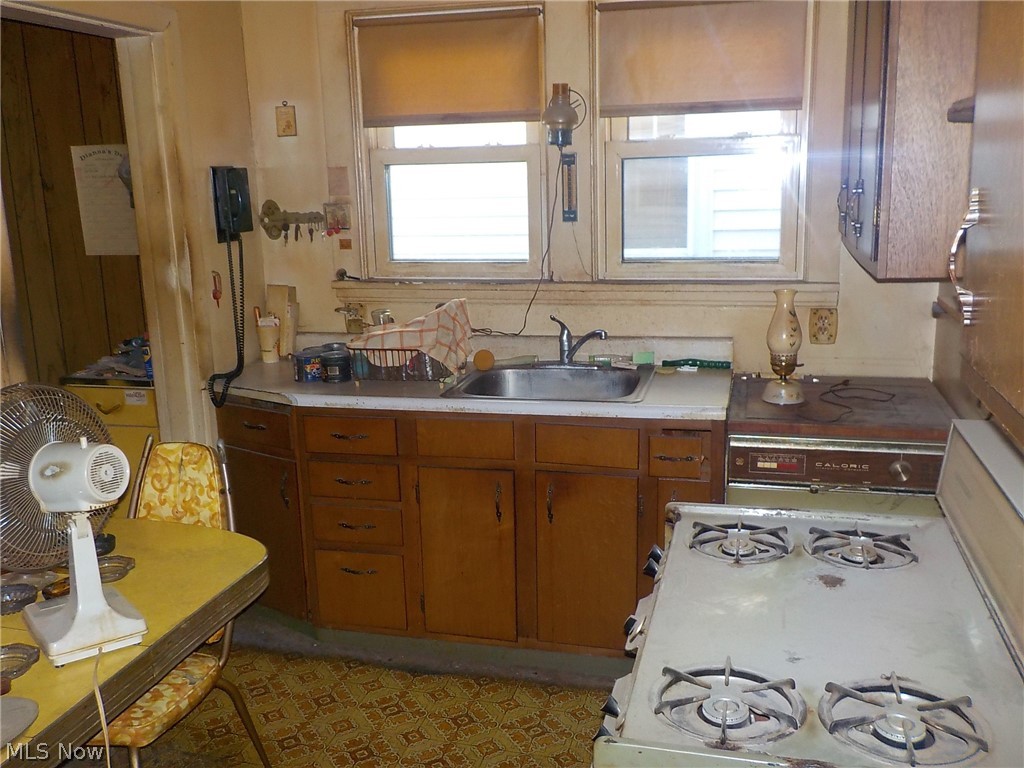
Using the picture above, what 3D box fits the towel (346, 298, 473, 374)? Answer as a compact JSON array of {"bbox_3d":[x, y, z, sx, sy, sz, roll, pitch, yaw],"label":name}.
[{"bbox_3d":[-0.348,-0.171,3.079,0.390,0.240,0.260,2,13,16],"label":"towel"}]

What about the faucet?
[{"bbox_3d":[0.236,-0.149,3.144,0.060,0.185,0.240,-13,17,-41],"label":"faucet"}]

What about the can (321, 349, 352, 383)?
[{"bbox_3d":[-0.623,-0.065,3.151,0.106,0.100,0.106,2,13,16],"label":"can"}]

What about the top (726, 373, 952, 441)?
[{"bbox_3d":[0.995,0.069,2.725,0.620,0.037,0.640,2,13,16],"label":"top"}]

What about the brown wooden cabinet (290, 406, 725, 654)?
[{"bbox_3d":[0.033,0.425,3.129,1.410,0.810,0.560,2,13,16],"label":"brown wooden cabinet"}]

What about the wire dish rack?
[{"bbox_3d":[-0.352,-0.080,3.112,0.350,0.123,0.300,2,13,16],"label":"wire dish rack"}]

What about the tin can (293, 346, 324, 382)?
[{"bbox_3d":[-0.731,-0.071,3.191,0.106,0.100,0.106,2,13,16],"label":"tin can"}]

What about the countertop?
[{"bbox_3d":[-0.158,0.004,3.091,1.780,0.040,0.590,2,13,16],"label":"countertop"}]

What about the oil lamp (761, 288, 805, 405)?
[{"bbox_3d":[0.838,-0.121,2.748,0.130,0.338,0.130,2,13,16],"label":"oil lamp"}]

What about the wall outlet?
[{"bbox_3d":[1.055,-0.193,3.005,0.098,0.118,0.012,2,13,16],"label":"wall outlet"}]

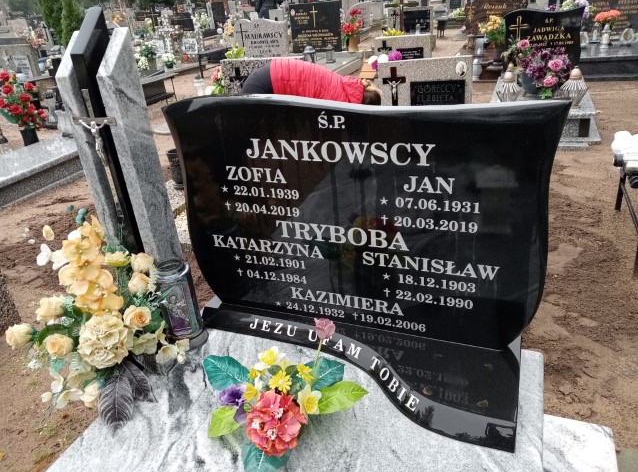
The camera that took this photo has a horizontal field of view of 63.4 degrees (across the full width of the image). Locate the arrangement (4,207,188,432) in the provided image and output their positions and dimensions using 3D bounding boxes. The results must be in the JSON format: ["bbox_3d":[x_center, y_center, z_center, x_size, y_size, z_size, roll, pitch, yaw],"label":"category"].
[{"bbox_3d":[-0.574,0.223,1.350,0.430,0.480,0.380,-2,27,6],"label":"arrangement"}]

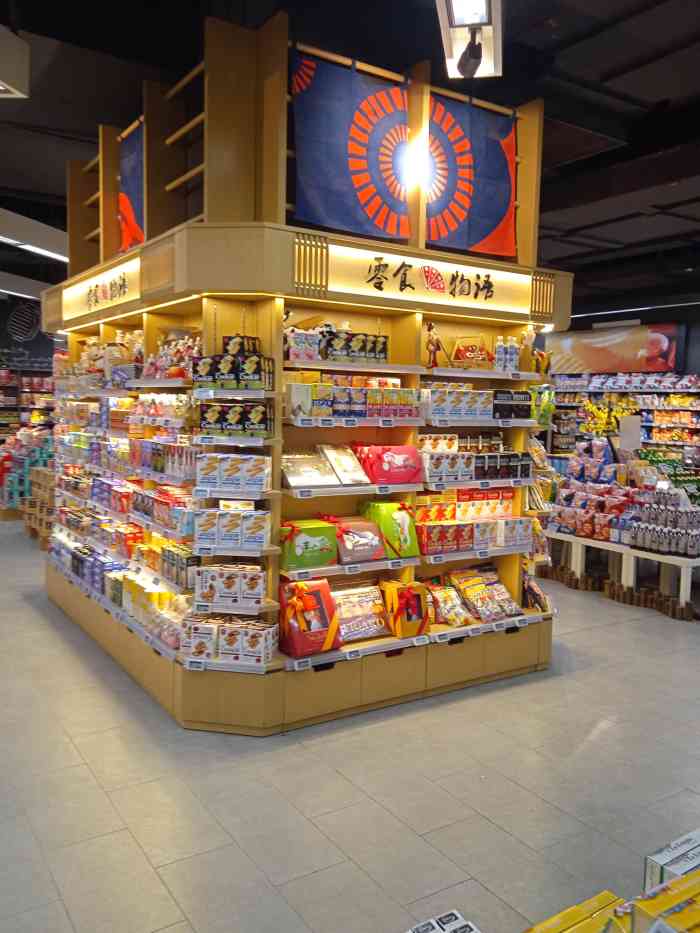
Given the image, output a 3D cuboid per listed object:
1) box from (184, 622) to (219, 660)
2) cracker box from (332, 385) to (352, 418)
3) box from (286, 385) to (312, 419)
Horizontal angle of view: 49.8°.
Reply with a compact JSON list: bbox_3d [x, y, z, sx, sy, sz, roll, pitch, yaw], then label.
[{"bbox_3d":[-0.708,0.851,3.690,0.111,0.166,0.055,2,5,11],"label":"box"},{"bbox_3d":[-0.054,-0.327,3.884,0.110,0.158,0.057,-2,6,-34],"label":"cracker box"},{"bbox_3d":[-0.252,-0.323,3.751,0.115,0.162,0.058,-2,6,-34],"label":"box"}]

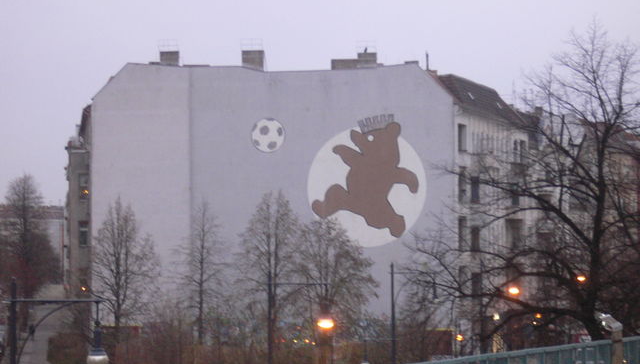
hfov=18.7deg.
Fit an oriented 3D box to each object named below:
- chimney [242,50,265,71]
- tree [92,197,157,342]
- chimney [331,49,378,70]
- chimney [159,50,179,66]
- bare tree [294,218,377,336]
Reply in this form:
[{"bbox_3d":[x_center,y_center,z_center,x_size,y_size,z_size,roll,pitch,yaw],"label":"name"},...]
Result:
[{"bbox_3d":[-4.860,-8.870,142.000,1.610,1.500,1.200,0,-3,0],"label":"chimney"},{"bbox_3d":[-12.290,6.130,122.000,4.020,10.430,4.020,0,-3,0],"label":"tree"},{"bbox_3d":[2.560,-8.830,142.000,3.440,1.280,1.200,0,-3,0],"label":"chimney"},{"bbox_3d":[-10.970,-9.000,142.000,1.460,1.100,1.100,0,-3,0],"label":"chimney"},{"bbox_3d":[0.940,6.600,118.000,4.980,8.750,4.980,0,-3,0],"label":"bare tree"}]

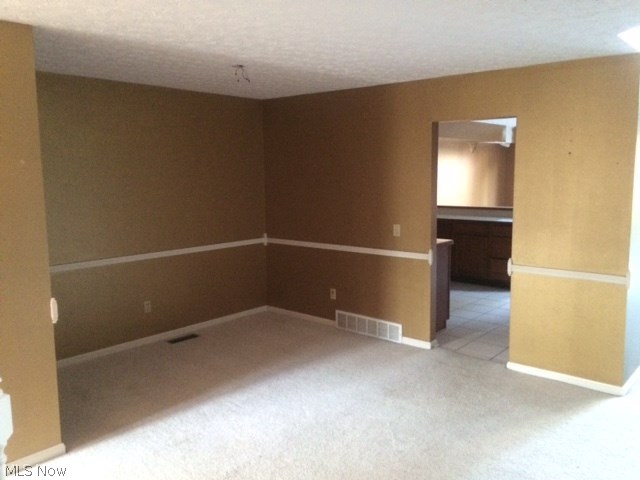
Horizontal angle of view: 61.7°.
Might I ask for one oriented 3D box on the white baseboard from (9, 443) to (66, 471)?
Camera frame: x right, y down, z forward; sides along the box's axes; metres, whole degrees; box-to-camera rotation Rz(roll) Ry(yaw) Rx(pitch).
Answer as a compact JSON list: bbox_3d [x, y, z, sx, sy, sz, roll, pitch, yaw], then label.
[{"bbox_3d":[-1.612,1.244,3.054,0.015,0.069,0.320,6,10,39],"label":"white baseboard"}]

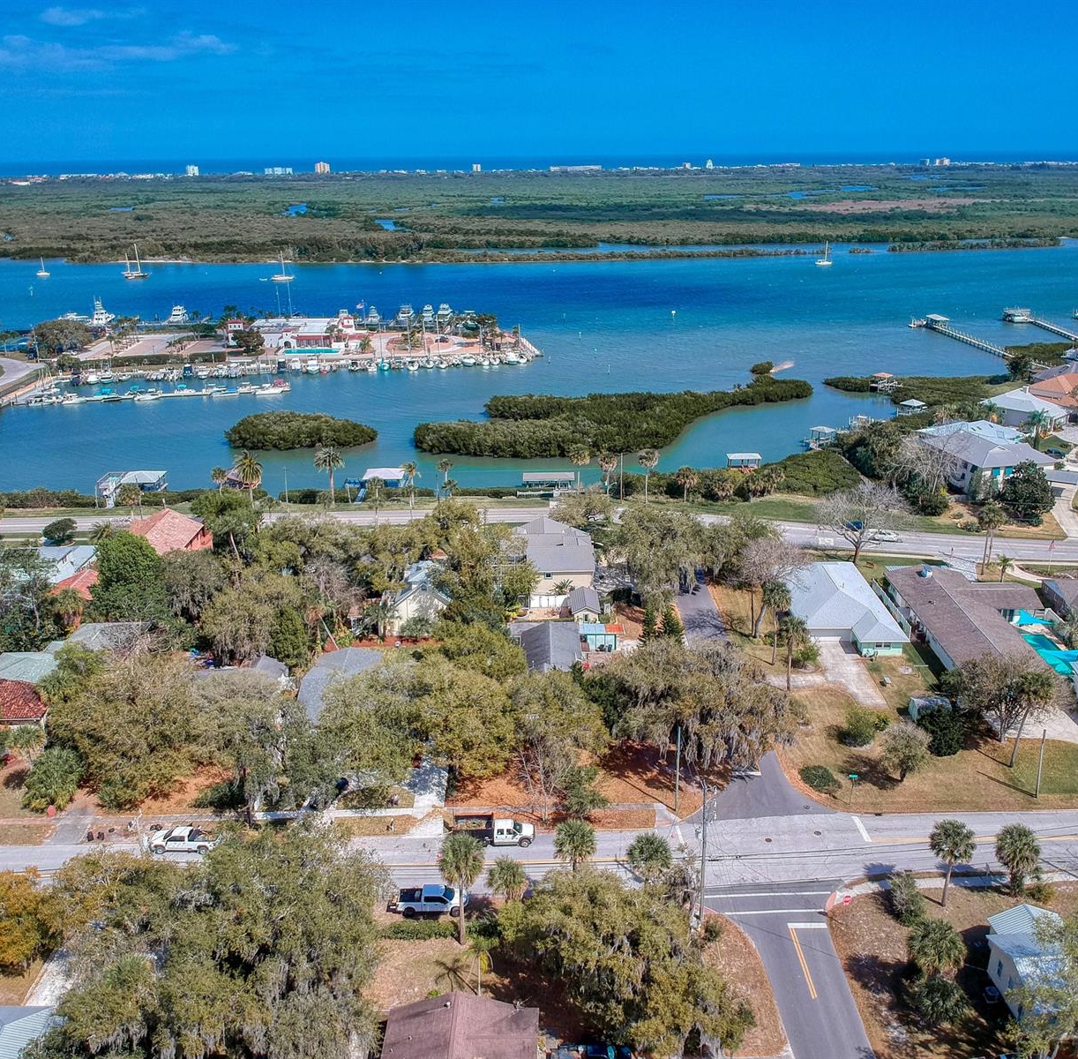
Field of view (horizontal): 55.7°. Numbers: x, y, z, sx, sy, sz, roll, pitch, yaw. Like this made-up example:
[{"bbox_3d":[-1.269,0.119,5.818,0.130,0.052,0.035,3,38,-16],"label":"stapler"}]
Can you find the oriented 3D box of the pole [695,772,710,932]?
[{"bbox_3d":[13.058,26.352,82.293,0.496,14.084,1.984,-1,20,0],"label":"pole"}]

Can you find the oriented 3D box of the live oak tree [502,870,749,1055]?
[{"bbox_3d":[5.622,30.893,73.485,17.400,11.000,15.000,-1,20,0],"label":"live oak tree"}]

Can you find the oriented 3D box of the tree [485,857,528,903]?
[{"bbox_3d":[-2.611,29.961,84.164,3.530,6.220,3.530,-1,20,0],"label":"tree"}]

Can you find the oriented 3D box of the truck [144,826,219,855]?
[{"bbox_3d":[-32.600,28.538,93.920,6.050,1.880,2.000,-1,20,0],"label":"truck"}]

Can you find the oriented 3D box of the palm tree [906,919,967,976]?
[{"bbox_3d":[28.973,32.139,74.895,4.300,7.300,4.300,-1,20,0],"label":"palm tree"}]

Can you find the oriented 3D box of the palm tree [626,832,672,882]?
[{"bbox_3d":[9.153,28.710,83.778,3.850,7.900,3.850,-1,20,0],"label":"palm tree"}]

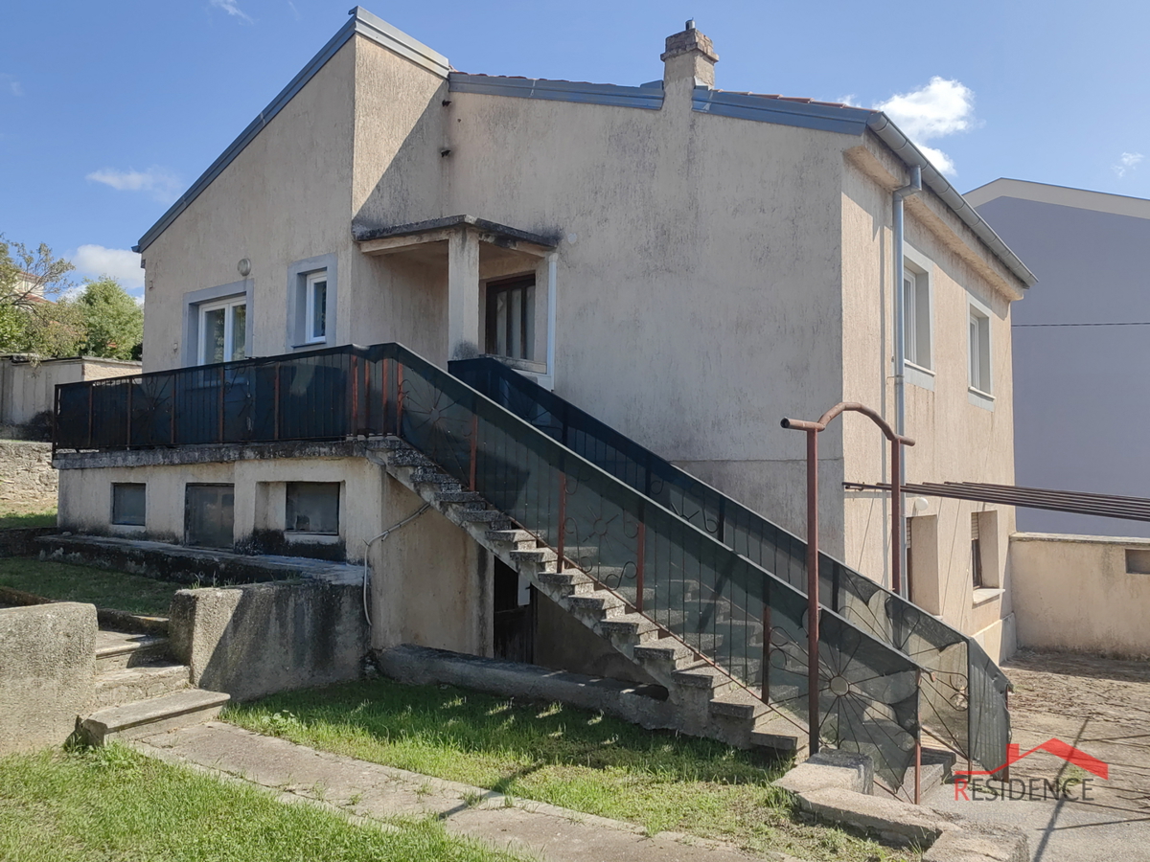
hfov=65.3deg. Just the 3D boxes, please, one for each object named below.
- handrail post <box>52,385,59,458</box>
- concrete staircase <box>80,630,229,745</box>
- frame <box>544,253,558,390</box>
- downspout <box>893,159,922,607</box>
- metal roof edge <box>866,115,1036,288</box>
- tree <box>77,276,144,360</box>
[{"bbox_3d":[-7.095,-0.142,12.241,0.053,0.977,0.053,-2,-3,36],"label":"handrail post"},{"bbox_3d":[-3.427,1.955,6.875,1.118,0.546,1.047,-2,-3,36],"label":"concrete staircase"},{"bbox_3d":[-0.306,-1.337,11.076,0.088,1.760,0.114,-2,-3,36],"label":"frame"},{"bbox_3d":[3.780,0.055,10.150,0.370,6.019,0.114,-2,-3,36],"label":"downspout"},{"bbox_3d":[5.554,-2.832,12.428,0.185,0.150,9.152,-2,-3,36],"label":"metal roof edge"},{"bbox_3d":[-13.559,-1.989,25.880,2.600,5.000,2.600,-2,-3,36],"label":"tree"}]

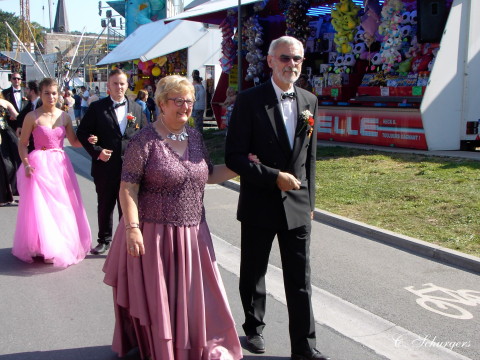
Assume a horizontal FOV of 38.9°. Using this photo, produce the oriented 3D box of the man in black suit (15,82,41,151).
[{"bbox_3d":[-2.891,-0.542,9.606,0.580,1.712,0.400,-3,8,-22],"label":"man in black suit"}]

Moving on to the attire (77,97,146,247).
[{"bbox_3d":[-1.227,-0.077,6.489,0.620,1.430,0.400,-3,8,-25],"label":"attire"}]

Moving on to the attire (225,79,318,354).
[{"bbox_3d":[0.185,0.193,3.923,0.560,1.541,0.420,-4,8,-30],"label":"attire"}]

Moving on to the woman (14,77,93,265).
[{"bbox_3d":[-1.738,-0.110,6.334,0.740,1.654,0.680,-3,8,-24],"label":"woman"}]

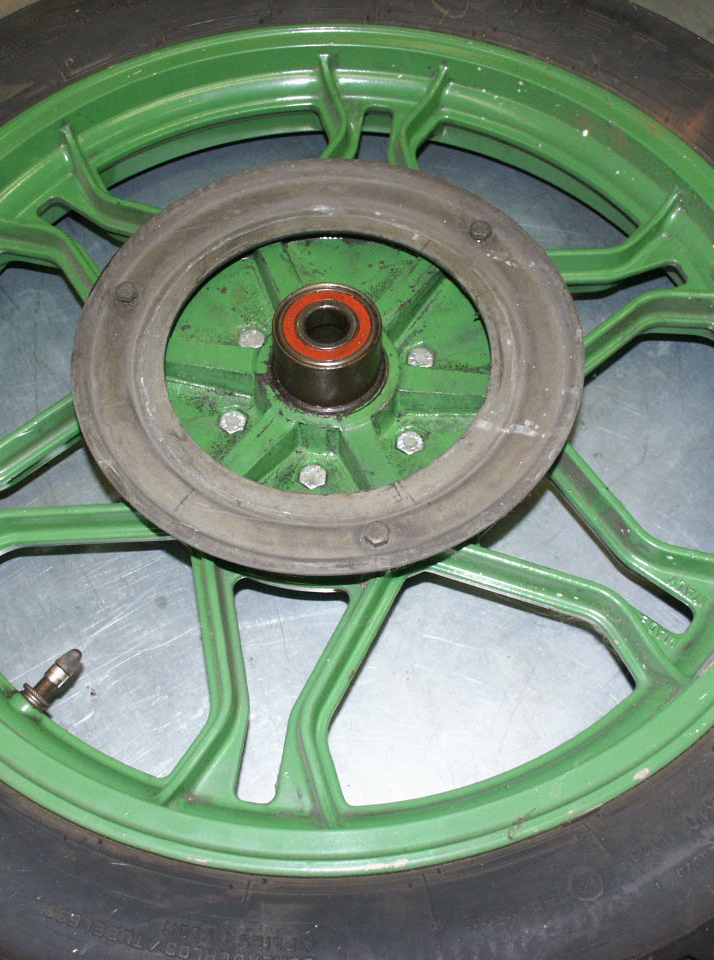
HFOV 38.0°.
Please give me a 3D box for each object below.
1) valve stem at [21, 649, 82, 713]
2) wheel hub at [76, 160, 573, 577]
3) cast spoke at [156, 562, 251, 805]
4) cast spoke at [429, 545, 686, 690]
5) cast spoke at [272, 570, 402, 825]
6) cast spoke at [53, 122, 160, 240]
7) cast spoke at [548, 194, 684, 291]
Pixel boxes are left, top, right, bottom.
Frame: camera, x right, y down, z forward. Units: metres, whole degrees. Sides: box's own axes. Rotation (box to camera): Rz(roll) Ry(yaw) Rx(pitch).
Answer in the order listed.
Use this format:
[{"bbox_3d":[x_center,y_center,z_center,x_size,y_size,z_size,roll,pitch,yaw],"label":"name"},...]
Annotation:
[{"bbox_3d":[-0.136,0.089,0.471,0.013,0.013,0.028,35,67,17],"label":"valve stem"},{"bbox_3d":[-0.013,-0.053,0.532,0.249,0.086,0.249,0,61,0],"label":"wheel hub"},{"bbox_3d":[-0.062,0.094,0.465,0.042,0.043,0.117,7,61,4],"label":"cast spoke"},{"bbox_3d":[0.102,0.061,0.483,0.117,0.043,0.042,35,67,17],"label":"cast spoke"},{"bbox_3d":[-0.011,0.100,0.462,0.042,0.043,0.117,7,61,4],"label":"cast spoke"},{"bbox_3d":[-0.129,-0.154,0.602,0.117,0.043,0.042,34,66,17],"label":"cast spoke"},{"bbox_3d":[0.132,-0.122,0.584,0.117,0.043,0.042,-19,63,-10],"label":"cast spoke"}]

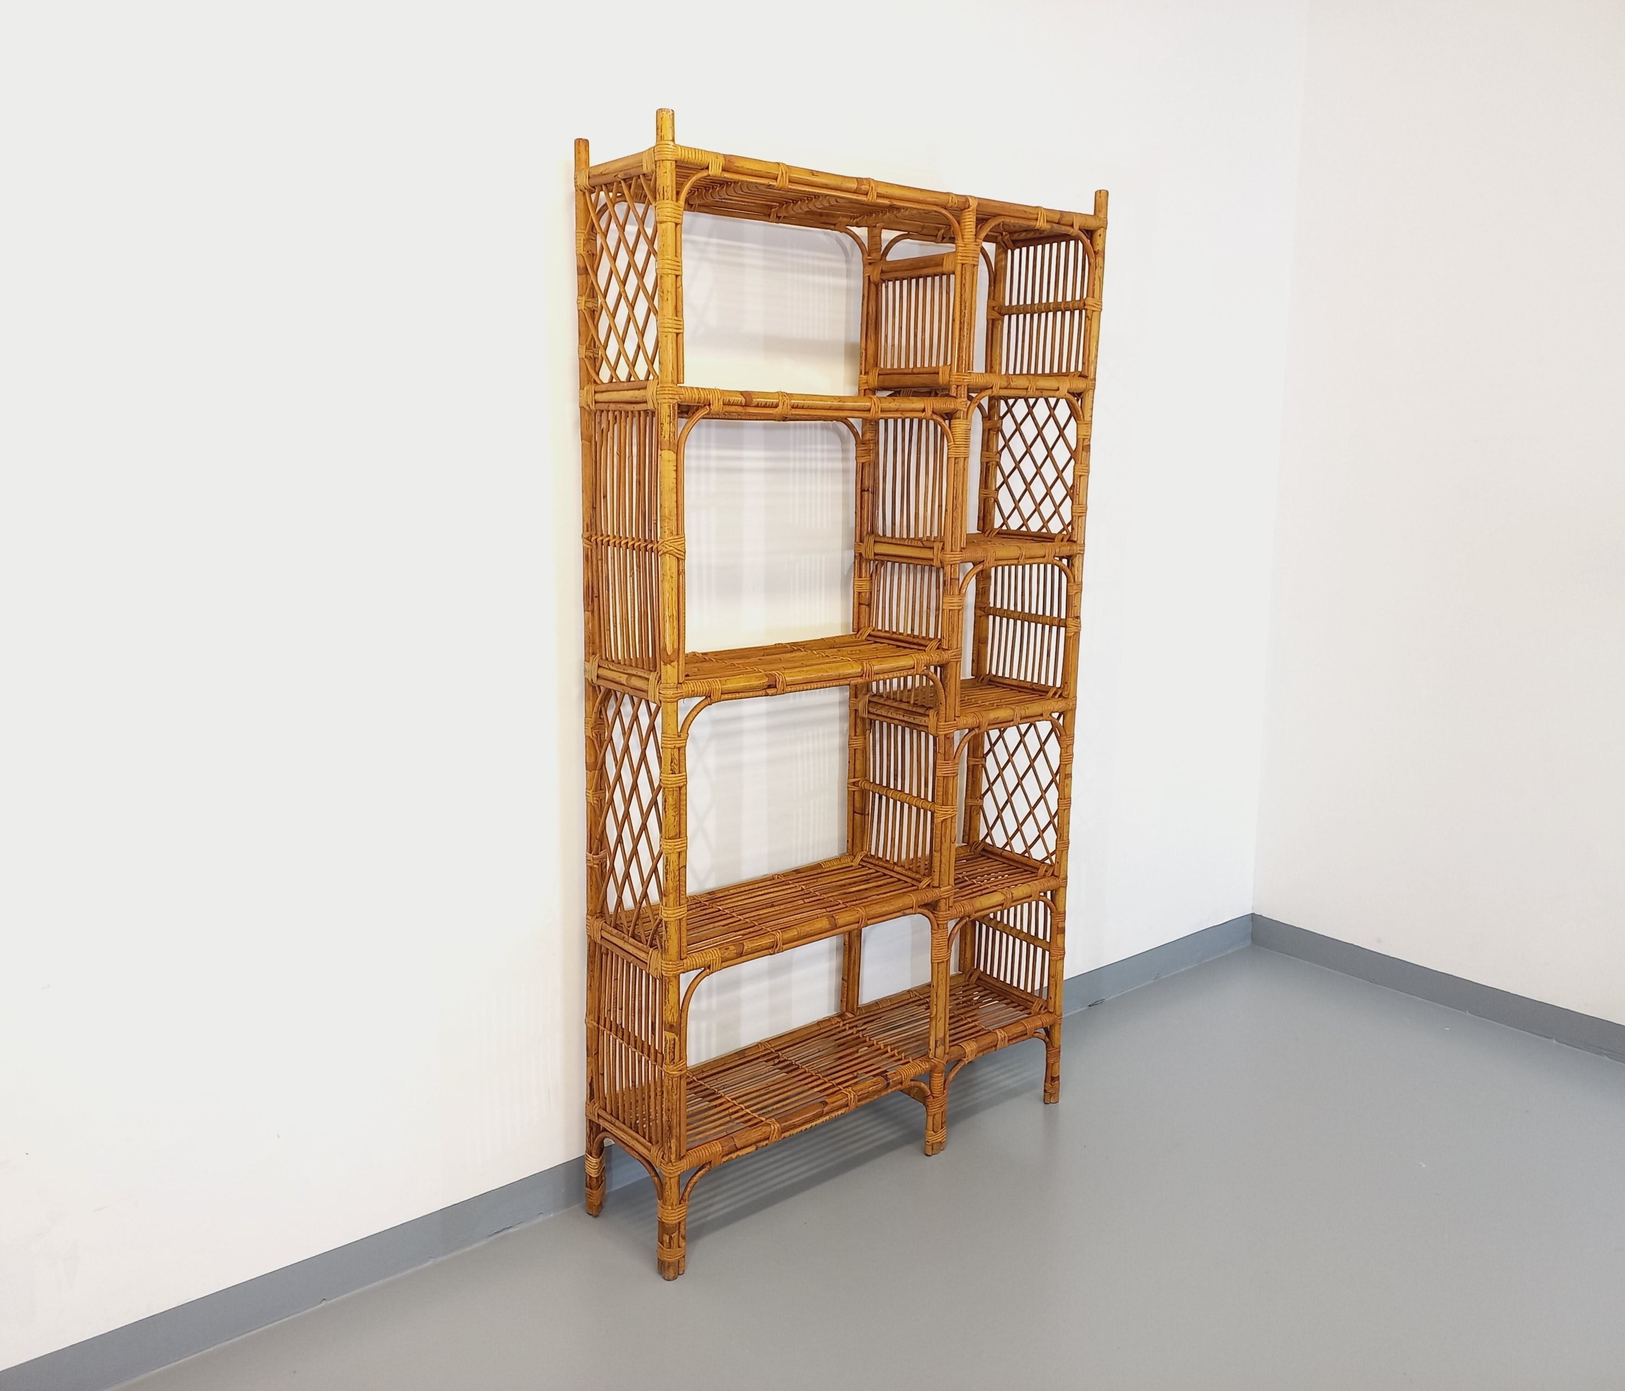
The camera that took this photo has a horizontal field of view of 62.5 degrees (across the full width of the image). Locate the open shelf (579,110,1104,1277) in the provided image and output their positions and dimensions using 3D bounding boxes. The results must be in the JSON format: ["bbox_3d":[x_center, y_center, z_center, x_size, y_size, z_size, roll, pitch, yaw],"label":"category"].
[{"bbox_3d":[0.079,0.004,2.601,1.043,1.945,0.283,-8,15,-38],"label":"open shelf"}]

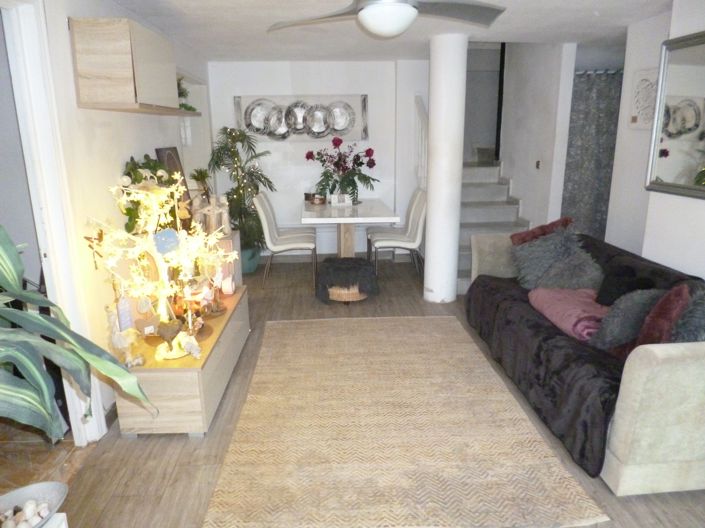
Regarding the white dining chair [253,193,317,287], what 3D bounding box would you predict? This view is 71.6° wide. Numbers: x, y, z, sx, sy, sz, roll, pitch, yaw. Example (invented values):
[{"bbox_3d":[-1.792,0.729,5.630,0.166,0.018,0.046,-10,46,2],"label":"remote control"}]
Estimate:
[{"bbox_3d":[-0.680,-0.256,5.094,0.612,0.927,0.474,-1,15,-2],"label":"white dining chair"}]

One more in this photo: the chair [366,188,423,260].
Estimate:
[{"bbox_3d":[0.480,-0.409,5.634,0.589,0.927,0.459,-1,15,-2],"label":"chair"}]

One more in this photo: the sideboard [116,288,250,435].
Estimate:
[{"bbox_3d":[-1.005,0.546,3.131,0.444,0.398,1.331,-1,15,-2],"label":"sideboard"}]

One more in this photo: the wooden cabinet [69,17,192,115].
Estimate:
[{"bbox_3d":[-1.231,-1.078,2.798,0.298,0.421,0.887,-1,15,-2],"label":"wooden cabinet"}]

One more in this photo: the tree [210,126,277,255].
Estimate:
[{"bbox_3d":[-1.207,-0.807,5.423,0.643,1.339,0.581,-1,15,-2],"label":"tree"}]

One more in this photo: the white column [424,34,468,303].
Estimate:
[{"bbox_3d":[0.815,-0.790,4.404,0.306,2.295,0.306,-1,15,-2],"label":"white column"}]

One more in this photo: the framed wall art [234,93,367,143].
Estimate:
[{"bbox_3d":[-0.570,-1.657,5.560,1.518,0.483,0.054,-1,15,-2],"label":"framed wall art"}]

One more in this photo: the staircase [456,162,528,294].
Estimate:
[{"bbox_3d":[1.367,-0.451,5.343,1.010,1.147,1.652,-1,15,-2],"label":"staircase"}]

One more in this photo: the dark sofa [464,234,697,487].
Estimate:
[{"bbox_3d":[1.506,0.324,3.230,0.826,0.742,2.471,-1,15,-2],"label":"dark sofa"}]

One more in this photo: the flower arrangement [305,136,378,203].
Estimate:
[{"bbox_3d":[-0.102,-1.017,5.351,0.773,0.696,0.581,-1,15,-2],"label":"flower arrangement"}]

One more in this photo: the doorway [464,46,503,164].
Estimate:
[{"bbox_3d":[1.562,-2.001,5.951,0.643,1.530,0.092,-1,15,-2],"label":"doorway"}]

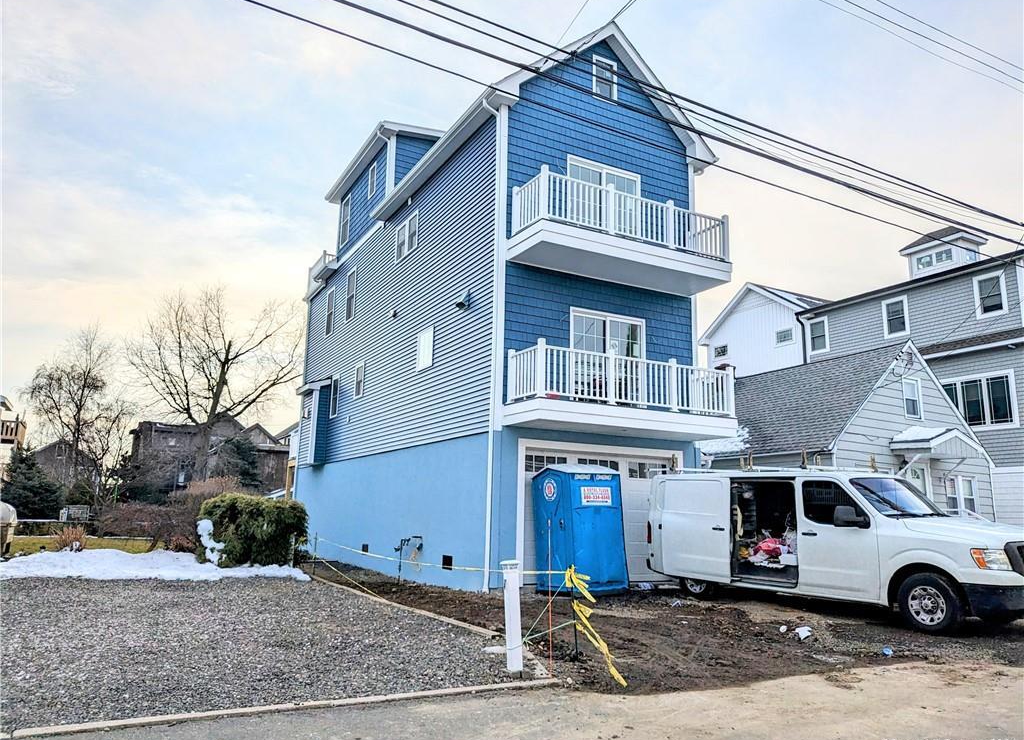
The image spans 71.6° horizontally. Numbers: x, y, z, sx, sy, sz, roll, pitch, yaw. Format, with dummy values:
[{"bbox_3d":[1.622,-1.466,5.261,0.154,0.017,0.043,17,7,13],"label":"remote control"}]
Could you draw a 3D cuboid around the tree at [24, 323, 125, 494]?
[{"bbox_3d":[-25.880,3.283,42.000,5.915,11.500,5.500,7,-13,-31],"label":"tree"}]

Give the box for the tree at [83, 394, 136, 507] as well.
[{"bbox_3d":[-20.975,4.664,37.000,2.814,6.652,2.800,7,-12,-29],"label":"tree"}]

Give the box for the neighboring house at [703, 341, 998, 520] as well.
[{"bbox_3d":[8.057,2.828,21.833,6.900,5.800,10.600,7,-12,-29],"label":"neighboring house"}]

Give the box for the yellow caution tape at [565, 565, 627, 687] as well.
[{"bbox_3d":[0.842,2.425,6.892,0.300,0.966,1.011,5,-12,-19],"label":"yellow caution tape"}]

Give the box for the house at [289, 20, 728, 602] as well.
[{"bbox_3d":[-1.521,-0.557,20.633,5.950,11.650,16.550,7,-12,-29],"label":"house"}]

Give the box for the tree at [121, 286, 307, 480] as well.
[{"bbox_3d":[-15.347,1.954,37.000,9.693,12.383,9.000,5,-12,-22],"label":"tree"}]

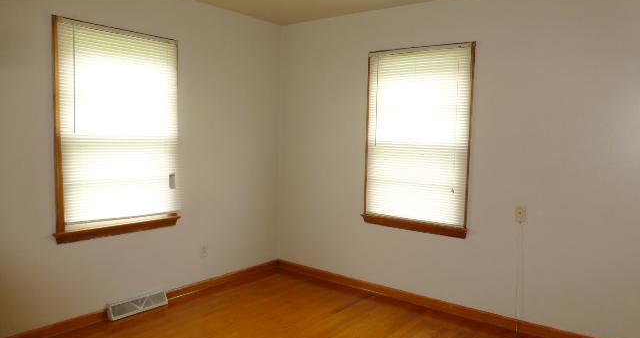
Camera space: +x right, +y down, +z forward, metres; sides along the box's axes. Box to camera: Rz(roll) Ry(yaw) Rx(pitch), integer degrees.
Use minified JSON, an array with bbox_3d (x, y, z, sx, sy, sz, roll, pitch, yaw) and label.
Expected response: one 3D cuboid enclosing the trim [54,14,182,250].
[{"bbox_3d":[-1.396,-0.253,3.156,0.090,1.440,0.925,5,6,38],"label":"trim"}]

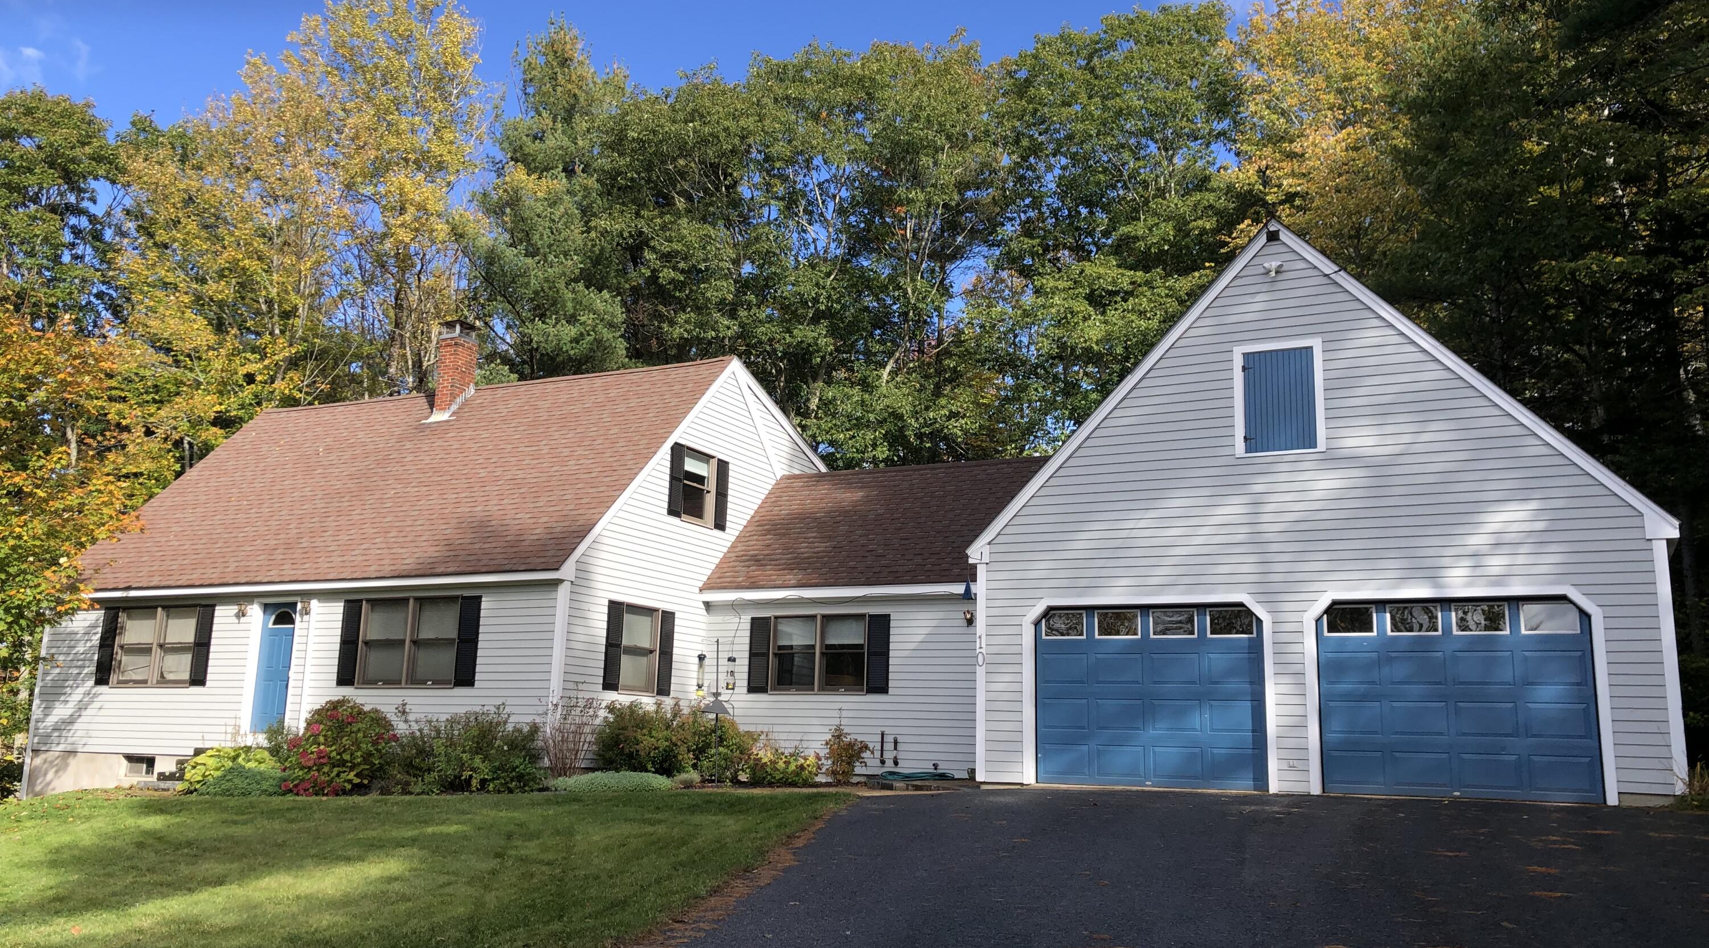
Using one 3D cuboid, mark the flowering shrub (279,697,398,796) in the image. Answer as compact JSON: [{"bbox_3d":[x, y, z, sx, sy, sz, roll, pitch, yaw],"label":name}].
[{"bbox_3d":[-7.225,3.809,19.384,1.518,1.329,1.467,-4,-12,26],"label":"flowering shrub"}]

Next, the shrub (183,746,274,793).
[{"bbox_3d":[-9.011,4.248,19.961,1.265,0.635,1.214,-4,-12,26],"label":"shrub"}]

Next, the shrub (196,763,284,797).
[{"bbox_3d":[-8.487,4.219,19.126,1.164,0.429,1.012,-4,-12,26],"label":"shrub"}]

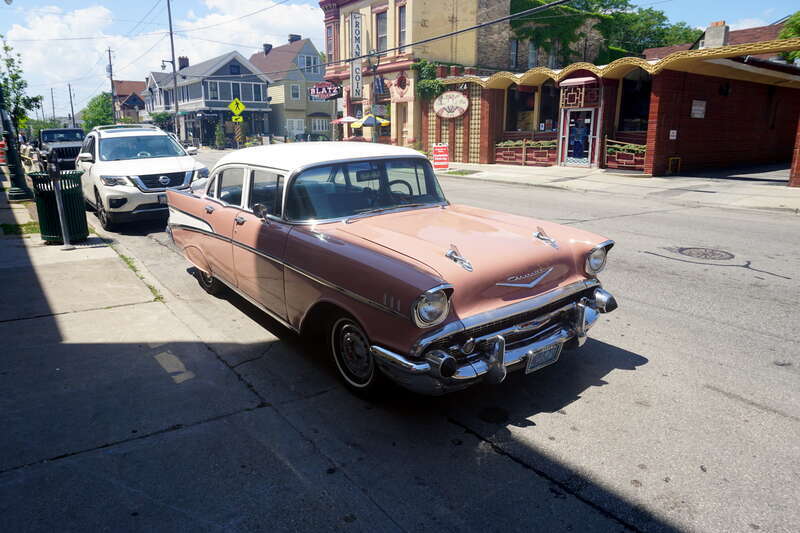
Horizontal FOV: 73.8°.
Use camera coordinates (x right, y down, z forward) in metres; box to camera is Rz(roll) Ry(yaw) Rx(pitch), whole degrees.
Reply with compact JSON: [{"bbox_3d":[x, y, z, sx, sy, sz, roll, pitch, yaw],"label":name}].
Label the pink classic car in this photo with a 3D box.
[{"bbox_3d":[-0.673,-0.350,5.073,1.880,1.540,5.080,-11,18,-36],"label":"pink classic car"}]

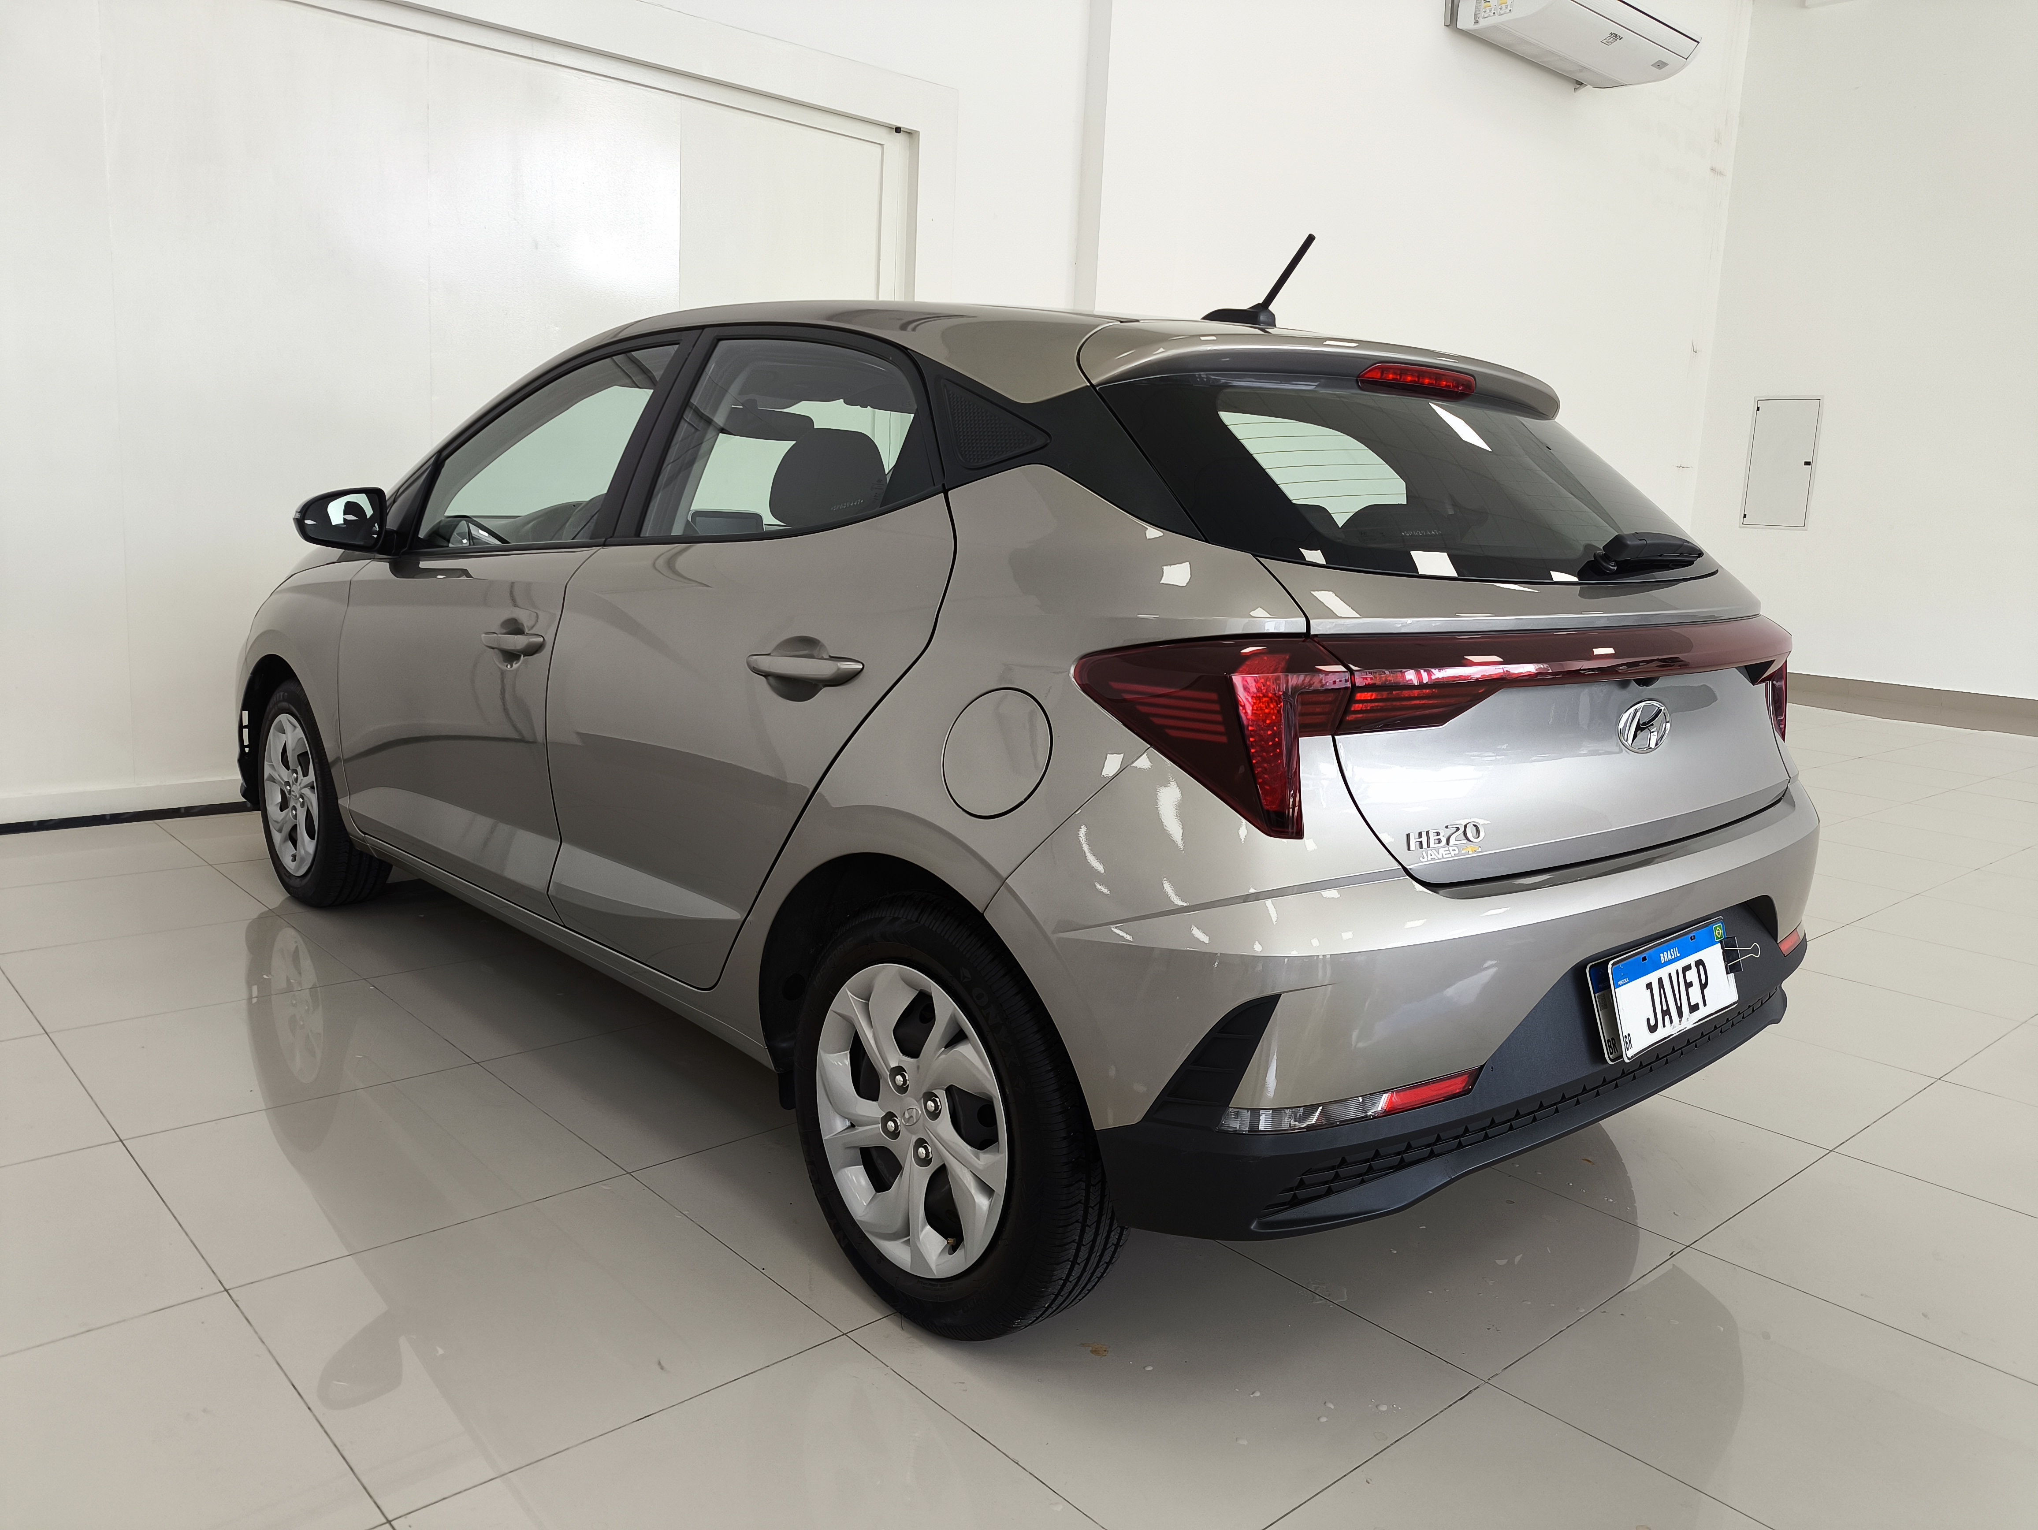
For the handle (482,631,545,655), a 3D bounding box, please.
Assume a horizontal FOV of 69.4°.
[{"bbox_3d":[-0.934,-0.224,2.719,0.047,0.045,0.240,-6,14,-42],"label":"handle"}]

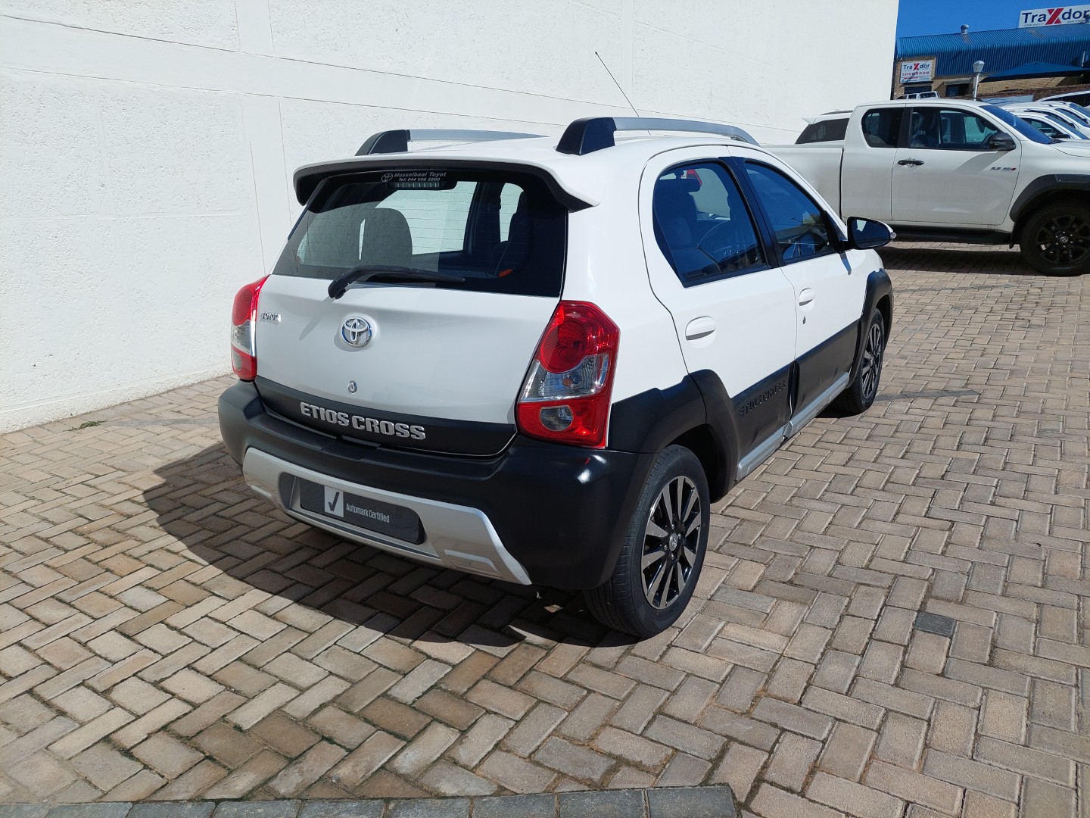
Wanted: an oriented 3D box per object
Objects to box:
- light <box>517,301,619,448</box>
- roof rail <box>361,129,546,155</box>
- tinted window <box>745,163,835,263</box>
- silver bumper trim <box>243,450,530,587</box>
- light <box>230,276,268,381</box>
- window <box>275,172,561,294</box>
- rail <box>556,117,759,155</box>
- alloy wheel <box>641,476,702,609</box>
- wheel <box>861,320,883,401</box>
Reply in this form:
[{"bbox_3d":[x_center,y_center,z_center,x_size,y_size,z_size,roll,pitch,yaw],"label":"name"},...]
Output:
[{"bbox_3d":[0.064,-0.090,1.959,0.215,0.375,0.240,10,21,34],"label":"light"},{"bbox_3d":[-0.278,-1.115,3.229,0.075,0.115,1.450,10,21,34],"label":"roof rail"},{"bbox_3d":[1.057,-0.831,3.154,0.060,0.410,0.800,-15,7,39],"label":"tinted window"},{"bbox_3d":[-0.581,0.285,2.308,1.290,0.235,0.150,10,21,34],"label":"silver bumper trim"},{"bbox_3d":[-1.029,-0.275,2.712,0.215,0.375,0.240,10,21,34],"label":"light"},{"bbox_3d":[-0.430,-0.551,2.321,1.230,0.390,0.080,10,-10,34],"label":"window"},{"bbox_3d":[0.480,-0.979,2.709,0.075,0.115,1.450,10,21,34],"label":"rail"},{"bbox_3d":[0.332,0.395,2.346,0.160,0.410,0.410,10,21,34],"label":"alloy wheel"},{"bbox_3d":[1.757,-0.275,4.235,0.160,0.410,0.410,10,21,34],"label":"wheel"}]

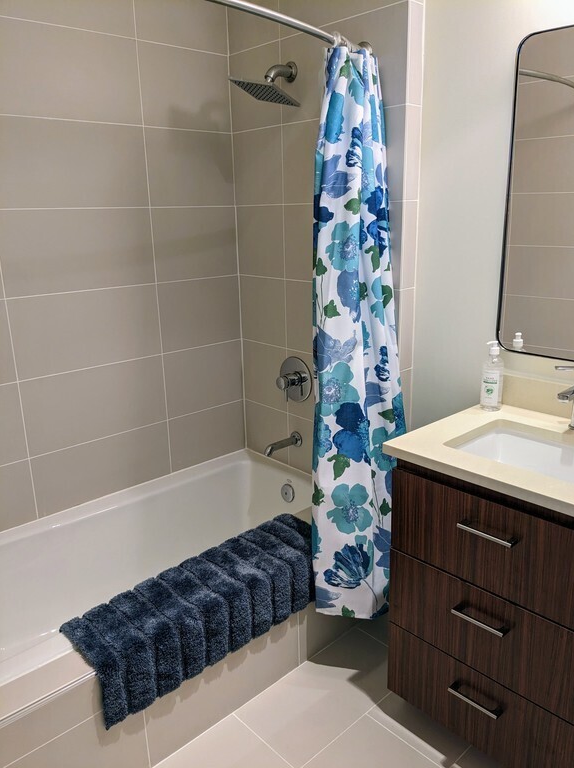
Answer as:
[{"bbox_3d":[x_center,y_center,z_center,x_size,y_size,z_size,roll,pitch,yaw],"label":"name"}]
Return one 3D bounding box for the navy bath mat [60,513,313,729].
[{"bbox_3d":[-0.246,0.712,1.958,0.917,0.230,0.290,-15,21,-40],"label":"navy bath mat"}]

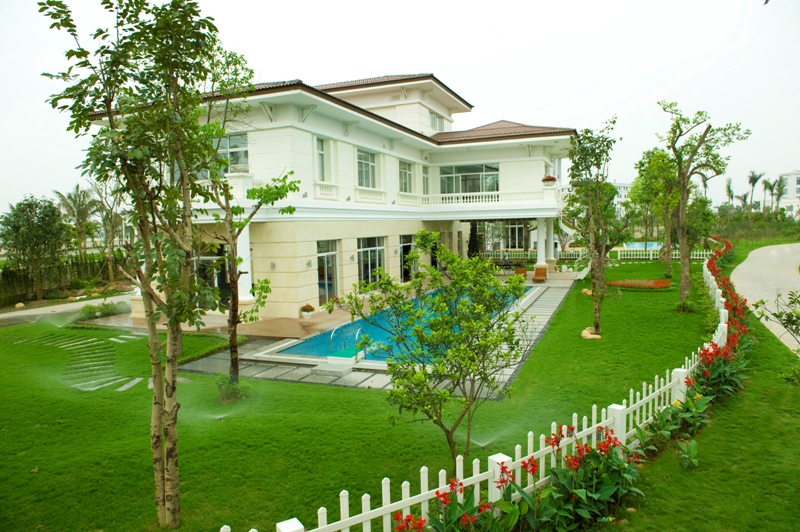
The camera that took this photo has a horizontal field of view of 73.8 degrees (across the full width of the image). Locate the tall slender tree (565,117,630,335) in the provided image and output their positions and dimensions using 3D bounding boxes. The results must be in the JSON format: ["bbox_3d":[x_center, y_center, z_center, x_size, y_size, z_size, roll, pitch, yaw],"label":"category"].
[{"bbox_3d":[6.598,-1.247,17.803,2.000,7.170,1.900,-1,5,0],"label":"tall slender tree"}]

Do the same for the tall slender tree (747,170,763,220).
[{"bbox_3d":[63.375,-12.033,95.000,2.800,11.000,2.600,-1,5,0],"label":"tall slender tree"}]

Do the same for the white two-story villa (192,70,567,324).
[{"bbox_3d":[-0.485,-5.373,33.293,20.500,13.300,25.000,0,5,22],"label":"white two-story villa"}]

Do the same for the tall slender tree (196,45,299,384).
[{"bbox_3d":[-3.495,-0.955,12.213,2.250,7.950,2.100,-1,5,0],"label":"tall slender tree"}]

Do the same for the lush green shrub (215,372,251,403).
[{"bbox_3d":[-3.886,2.745,12.319,0.800,0.580,0.750,-1,5,0],"label":"lush green shrub"}]

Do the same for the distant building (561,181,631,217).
[{"bbox_3d":[94.568,-28.789,255.201,36.000,20.500,16.000,-1,5,0],"label":"distant building"}]

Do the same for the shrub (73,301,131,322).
[{"bbox_3d":[-13.765,1.963,24.502,1.150,0.700,3.000,0,5,22],"label":"shrub"}]

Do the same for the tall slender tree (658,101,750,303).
[{"bbox_3d":[13.581,-2.749,23.768,3.900,8.890,3.500,-1,5,0],"label":"tall slender tree"}]

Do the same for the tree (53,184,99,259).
[{"bbox_3d":[-27.925,-3.410,46.000,3.700,7.200,3.600,-1,5,0],"label":"tree"}]

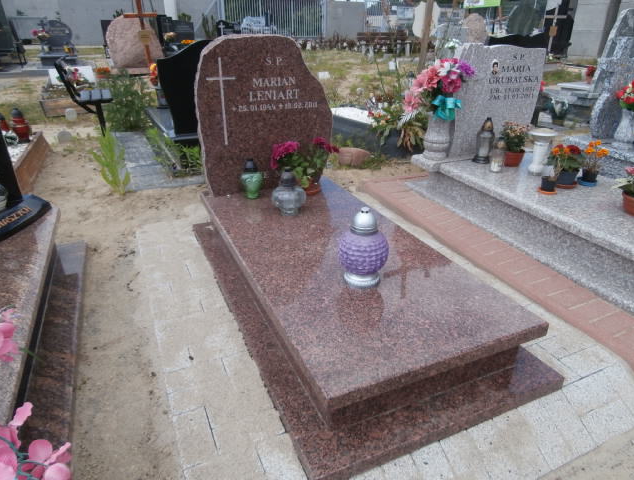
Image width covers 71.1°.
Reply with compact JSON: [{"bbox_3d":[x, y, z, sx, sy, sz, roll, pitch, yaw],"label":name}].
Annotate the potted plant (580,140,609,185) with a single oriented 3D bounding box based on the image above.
[{"bbox_3d":[1.581,-0.438,2.541,0.145,0.245,0.145,-11,27,-21],"label":"potted plant"}]

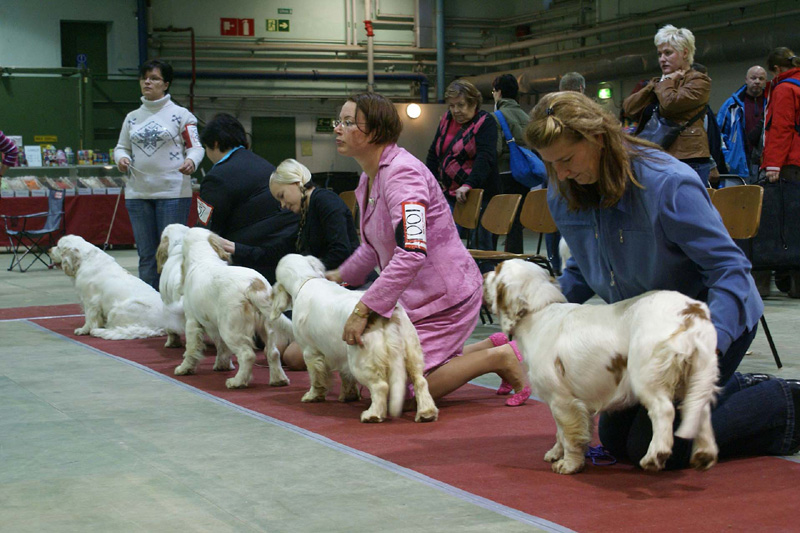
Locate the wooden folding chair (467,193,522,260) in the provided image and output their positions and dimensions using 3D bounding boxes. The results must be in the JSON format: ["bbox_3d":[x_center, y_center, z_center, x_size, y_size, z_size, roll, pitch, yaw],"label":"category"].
[{"bbox_3d":[0.448,-0.036,7.458,0.500,0.780,0.420,-3,4,-27],"label":"wooden folding chair"}]

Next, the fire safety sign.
[{"bbox_3d":[-2.691,-3.971,22.130,0.600,0.300,0.020,-3,4,-27],"label":"fire safety sign"}]

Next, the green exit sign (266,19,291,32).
[{"bbox_3d":[-2.053,-4.053,22.452,0.400,0.200,0.020,-3,4,-27],"label":"green exit sign"}]

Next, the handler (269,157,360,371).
[{"bbox_3d":[-0.430,-0.017,6.056,0.680,0.940,0.500,-2,3,-18],"label":"handler"}]

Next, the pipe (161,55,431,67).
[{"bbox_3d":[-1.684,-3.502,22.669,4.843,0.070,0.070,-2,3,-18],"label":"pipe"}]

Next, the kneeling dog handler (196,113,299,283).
[{"bbox_3d":[-0.743,-0.182,6.849,0.550,1.200,0.750,-4,4,-45],"label":"kneeling dog handler"}]

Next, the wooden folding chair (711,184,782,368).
[{"bbox_3d":[1.327,0.049,5.741,0.500,0.780,0.420,-3,4,-27],"label":"wooden folding chair"}]

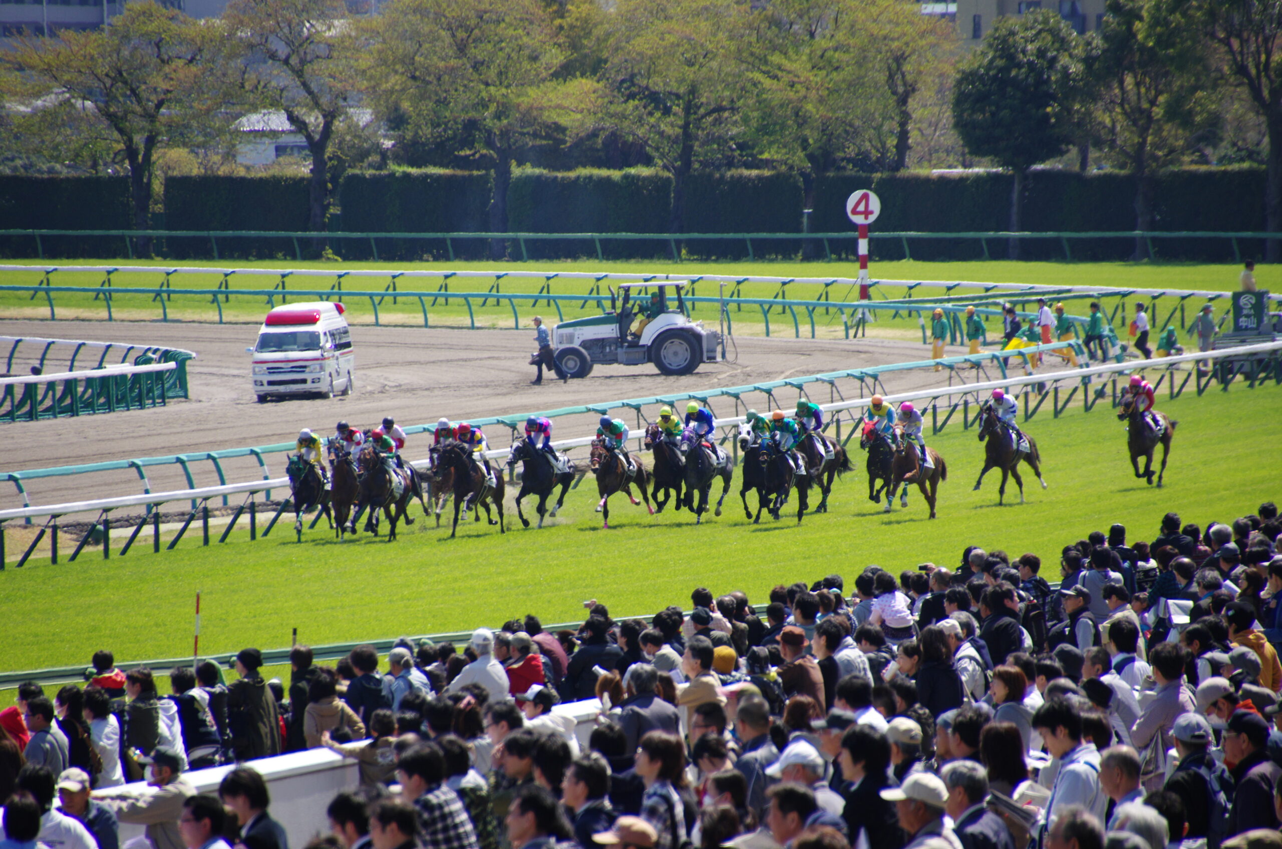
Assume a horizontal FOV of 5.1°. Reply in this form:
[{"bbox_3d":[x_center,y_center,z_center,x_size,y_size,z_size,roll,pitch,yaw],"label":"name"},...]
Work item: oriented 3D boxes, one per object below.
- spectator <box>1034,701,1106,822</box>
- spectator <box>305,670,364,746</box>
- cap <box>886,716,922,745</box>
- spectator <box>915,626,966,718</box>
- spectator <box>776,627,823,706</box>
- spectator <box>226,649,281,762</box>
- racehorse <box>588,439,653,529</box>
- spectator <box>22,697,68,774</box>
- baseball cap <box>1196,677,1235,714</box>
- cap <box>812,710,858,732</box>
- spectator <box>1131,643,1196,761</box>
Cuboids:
[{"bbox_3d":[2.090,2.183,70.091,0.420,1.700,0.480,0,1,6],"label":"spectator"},{"bbox_3d":[-2.586,2.855,121.255,0.500,1.620,0.340,-1,1,-30],"label":"spectator"},{"bbox_3d":[1.382,1.628,76.500,0.180,0.145,0.270,-2,3,-41],"label":"cap"},{"bbox_3d":[2.350,2.395,113.139,0.460,1.620,0.320,-1,1,-27],"label":"spectator"},{"bbox_3d":[1.246,2.427,113.026,0.480,1.680,0.320,-1,2,-34],"label":"spectator"},{"bbox_3d":[-3.390,2.828,126.041,0.520,1.720,0.350,-1,2,-38],"label":"spectator"},{"bbox_3d":[-0.421,1.190,295.000,0.600,1.840,2.500,1,2,18],"label":"racehorse"},{"bbox_3d":[-4.689,2.990,113.139,0.320,1.700,0.500,1,1,32],"label":"spectator"},{"bbox_3d":[3.196,1.503,80.500,0.260,0.140,0.180,-39,-6,12],"label":"baseball cap"},{"bbox_3d":[1.131,1.724,84.000,0.270,0.130,0.180,1,2,16],"label":"cap"},{"bbox_3d":[3.042,2.119,83.530,0.470,1.700,0.330,-2,3,-45],"label":"spectator"}]

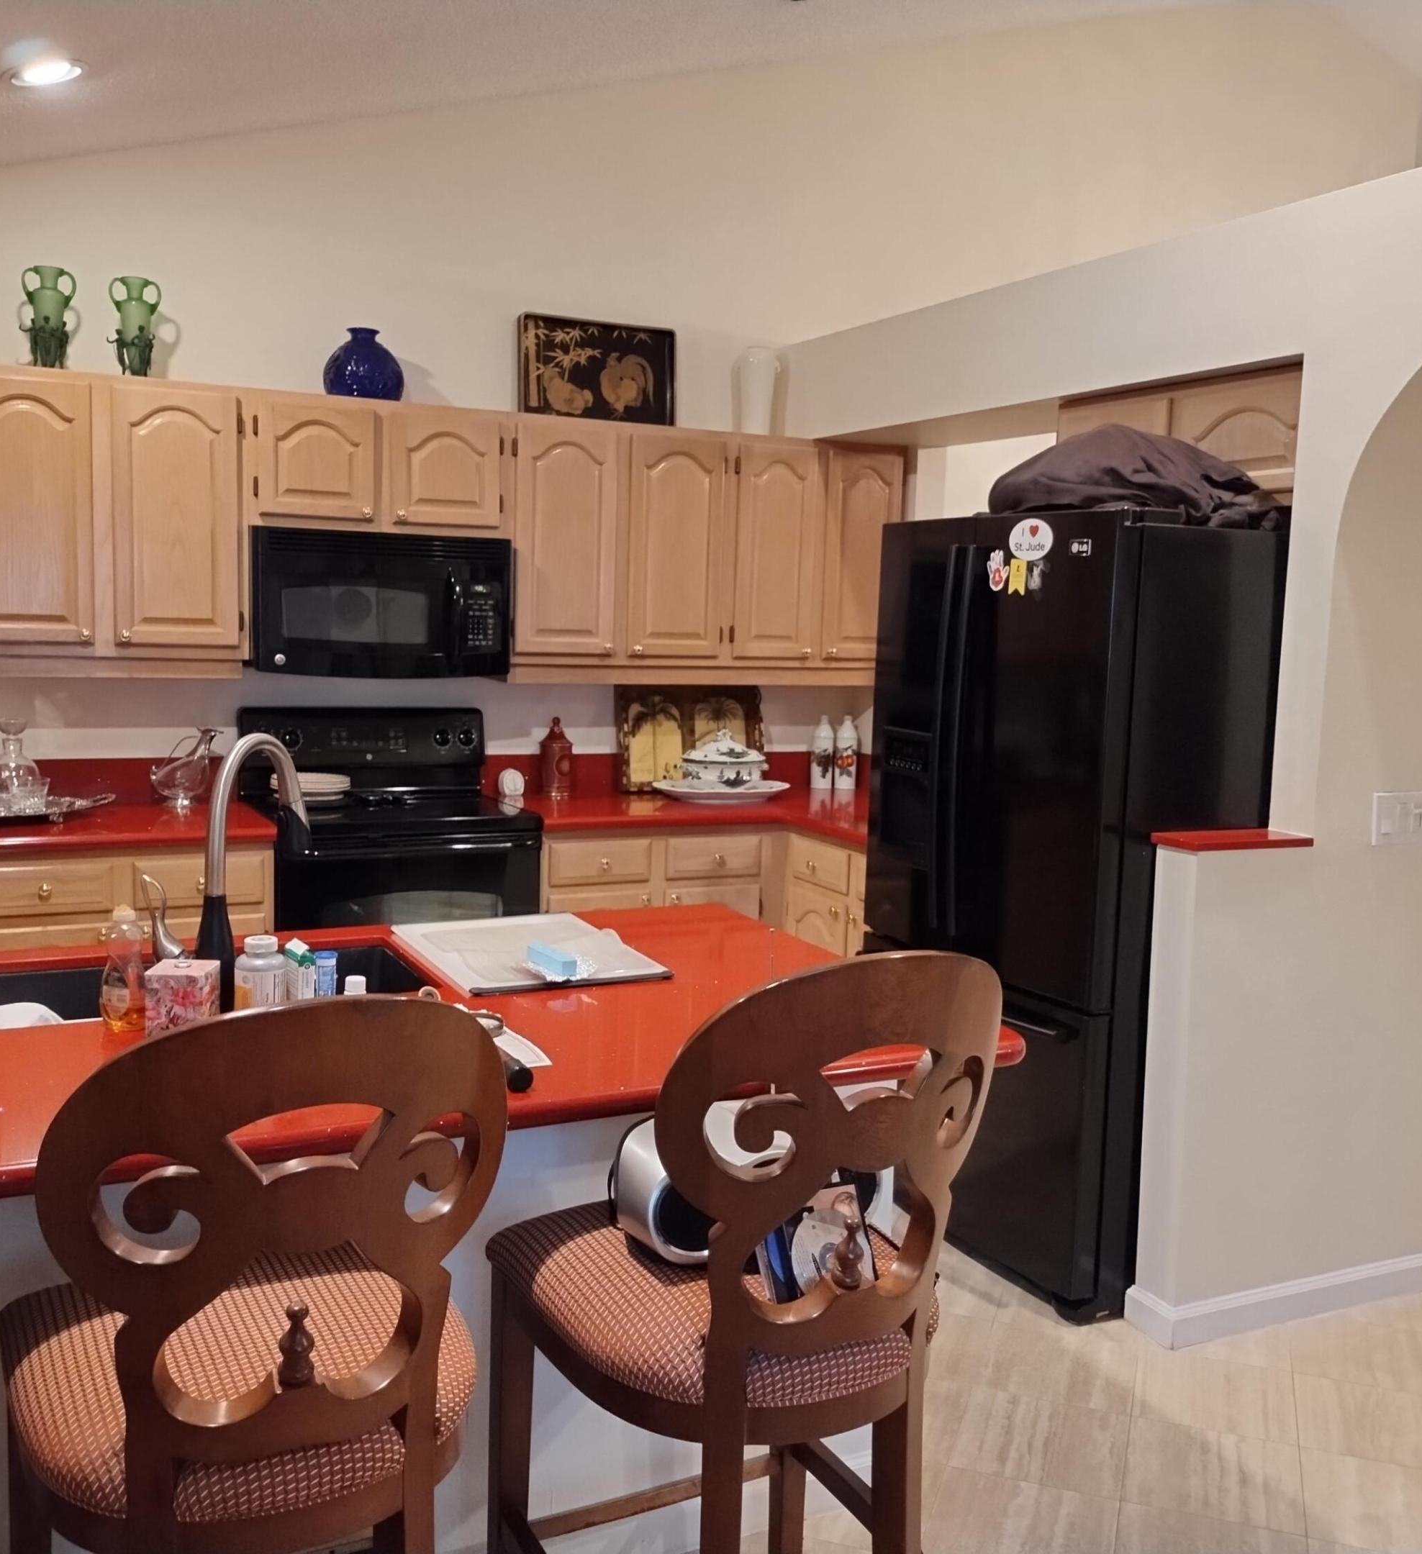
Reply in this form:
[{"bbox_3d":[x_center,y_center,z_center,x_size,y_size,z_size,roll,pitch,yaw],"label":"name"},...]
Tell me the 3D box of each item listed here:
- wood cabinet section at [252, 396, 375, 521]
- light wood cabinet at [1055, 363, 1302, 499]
[{"bbox_3d":[-1.188,-0.912,4.395,0.336,0.328,0.300,-2,7,-27],"label":"wood cabinet section"},{"bbox_3d":[1.283,-0.798,3.696,0.370,0.307,0.865,-2,7,-27],"label":"light wood cabinet"}]

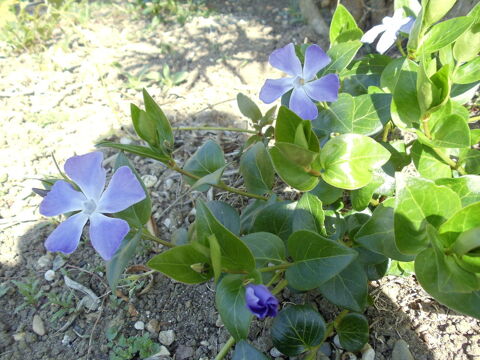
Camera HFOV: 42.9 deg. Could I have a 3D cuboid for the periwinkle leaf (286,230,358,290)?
[{"bbox_3d":[0.042,0.041,0.312,0.038,0.008,0.031,-9,58,-12],"label":"periwinkle leaf"}]

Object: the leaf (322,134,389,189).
[{"bbox_3d":[0.071,-0.011,0.380,0.045,0.009,0.034,-7,68,-5],"label":"leaf"}]

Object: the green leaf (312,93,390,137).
[{"bbox_3d":[0.074,-0.044,0.406,0.050,0.010,0.045,5,44,7],"label":"green leaf"}]

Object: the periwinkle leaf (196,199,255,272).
[{"bbox_3d":[-0.009,0.029,0.326,0.025,0.011,0.046,-24,63,-19],"label":"periwinkle leaf"}]

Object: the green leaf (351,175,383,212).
[{"bbox_3d":[0.083,0.009,0.403,0.024,0.009,0.026,38,78,25],"label":"green leaf"}]

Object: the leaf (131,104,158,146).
[{"bbox_3d":[-0.059,-0.034,0.377,0.016,0.009,0.029,-26,84,-9],"label":"leaf"}]

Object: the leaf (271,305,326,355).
[{"bbox_3d":[0.032,0.083,0.338,0.028,0.008,0.029,-18,48,-12],"label":"leaf"}]

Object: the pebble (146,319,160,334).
[{"bbox_3d":[-0.051,0.086,0.360,0.008,0.007,0.008,0,36,0],"label":"pebble"}]

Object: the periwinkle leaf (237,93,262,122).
[{"bbox_3d":[0.006,-0.050,0.420,0.013,0.006,0.027,-33,72,-27],"label":"periwinkle leaf"}]

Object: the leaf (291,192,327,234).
[{"bbox_3d":[0.043,0.021,0.375,0.021,0.010,0.030,-10,62,0],"label":"leaf"}]

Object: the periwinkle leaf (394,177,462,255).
[{"bbox_3d":[0.103,0.019,0.335,0.040,0.012,0.044,-31,65,-5],"label":"periwinkle leaf"}]

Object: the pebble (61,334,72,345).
[{"bbox_3d":[-0.101,0.093,0.355,0.007,0.005,0.006,0,36,0],"label":"pebble"}]

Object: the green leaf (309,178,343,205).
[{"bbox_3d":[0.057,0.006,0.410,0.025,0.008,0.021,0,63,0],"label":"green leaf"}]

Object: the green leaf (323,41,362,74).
[{"bbox_3d":[0.071,-0.086,0.430,0.040,0.009,0.022,-43,47,-12],"label":"green leaf"}]

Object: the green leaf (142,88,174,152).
[{"bbox_3d":[-0.047,-0.034,0.350,0.015,0.038,0.009,-18,7,32],"label":"green leaf"}]

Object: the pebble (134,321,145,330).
[{"bbox_3d":[-0.060,0.087,0.365,0.005,0.005,0.005,0,40,0],"label":"pebble"}]

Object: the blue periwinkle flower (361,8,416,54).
[{"bbox_3d":[0.116,-0.116,0.475,0.042,0.016,0.042,0,60,31],"label":"blue periwinkle flower"}]

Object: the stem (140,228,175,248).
[{"bbox_3d":[-0.043,0.031,0.318,0.021,0.004,0.004,25,48,0],"label":"stem"}]

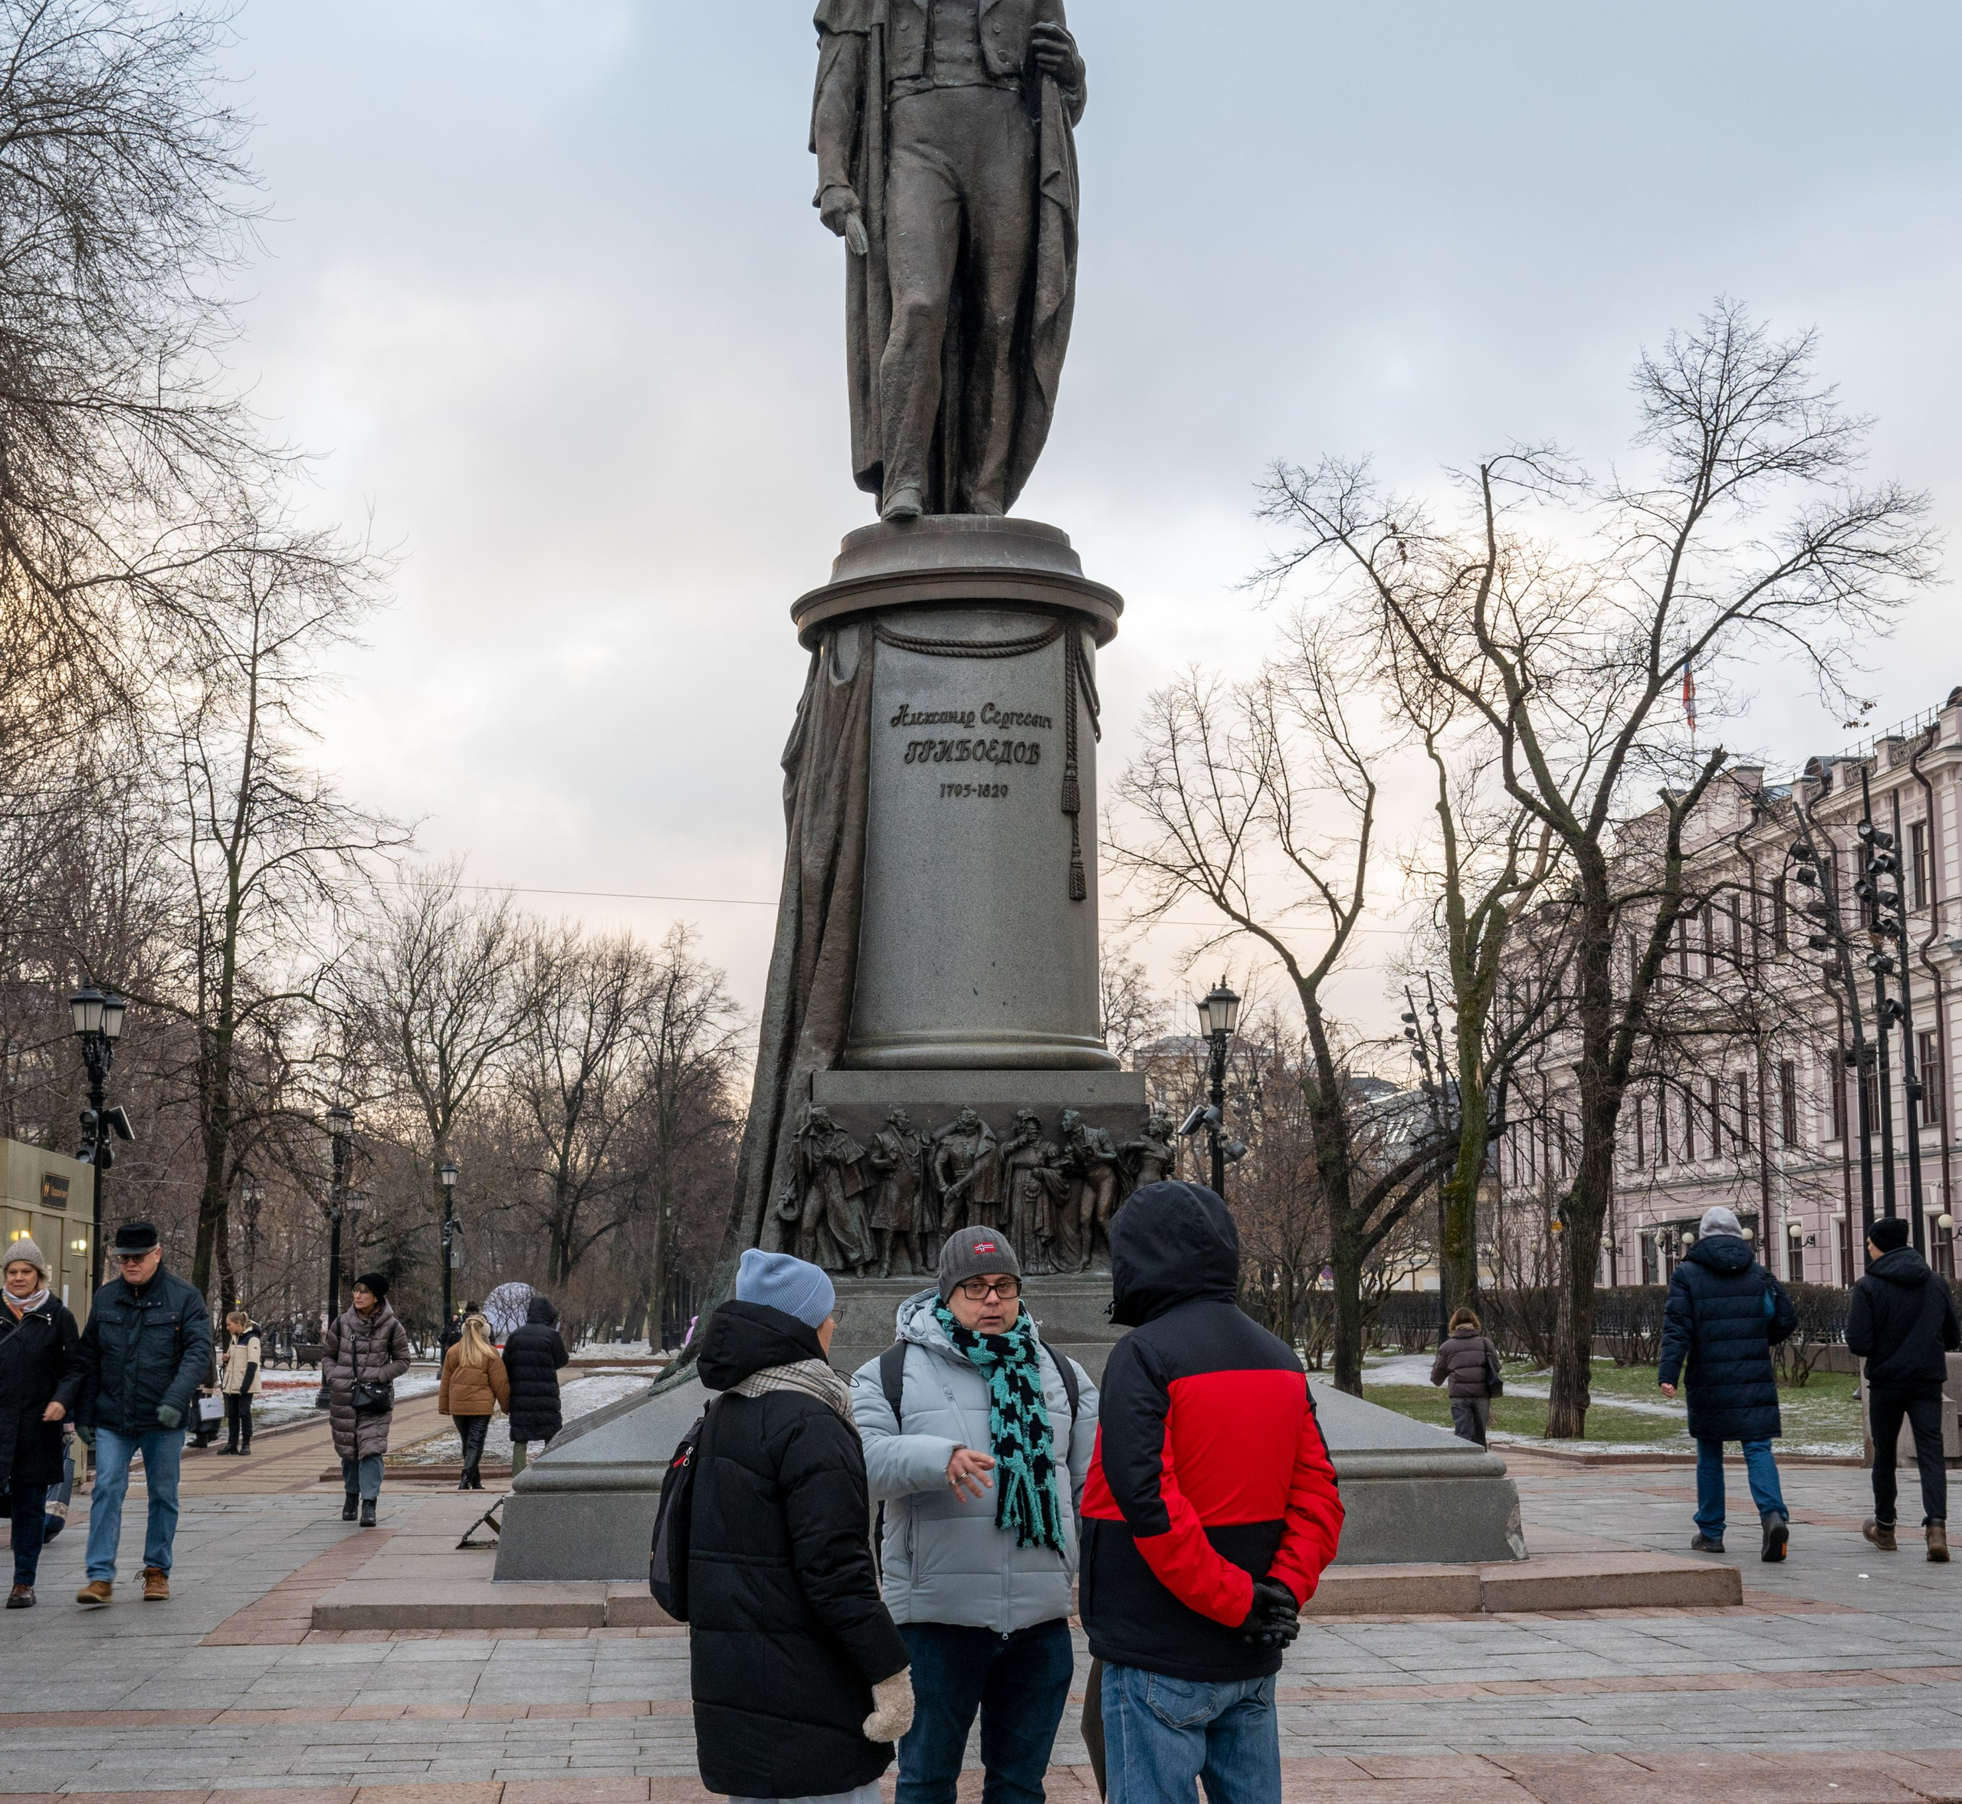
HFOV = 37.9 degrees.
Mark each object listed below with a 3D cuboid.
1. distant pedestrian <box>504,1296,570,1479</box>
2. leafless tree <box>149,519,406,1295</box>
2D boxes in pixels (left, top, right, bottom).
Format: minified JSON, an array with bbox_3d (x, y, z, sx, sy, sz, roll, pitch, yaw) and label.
[{"bbox_3d":[-3.878,4.284,24.933,0.560,1.680,0.380,-1,-8,8],"label":"distant pedestrian"},{"bbox_3d":[-10.934,0.761,44.014,3.800,13.870,3.800,0,-8,0],"label":"leafless tree"}]

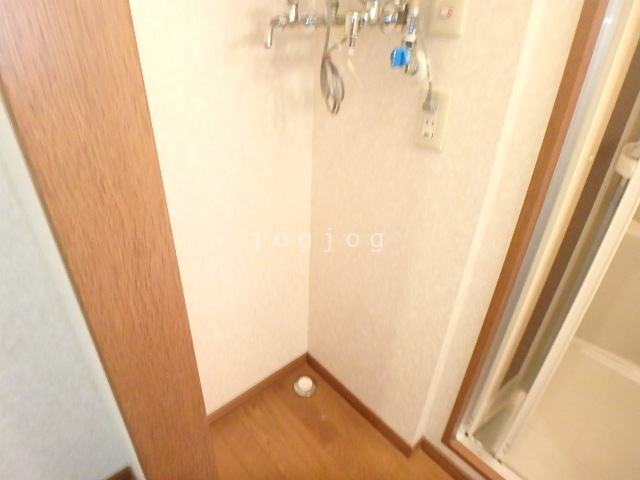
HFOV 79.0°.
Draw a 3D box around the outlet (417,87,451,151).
[{"bbox_3d":[0.232,-0.249,0.809,0.014,0.120,0.070,-23,39,-36],"label":"outlet"}]

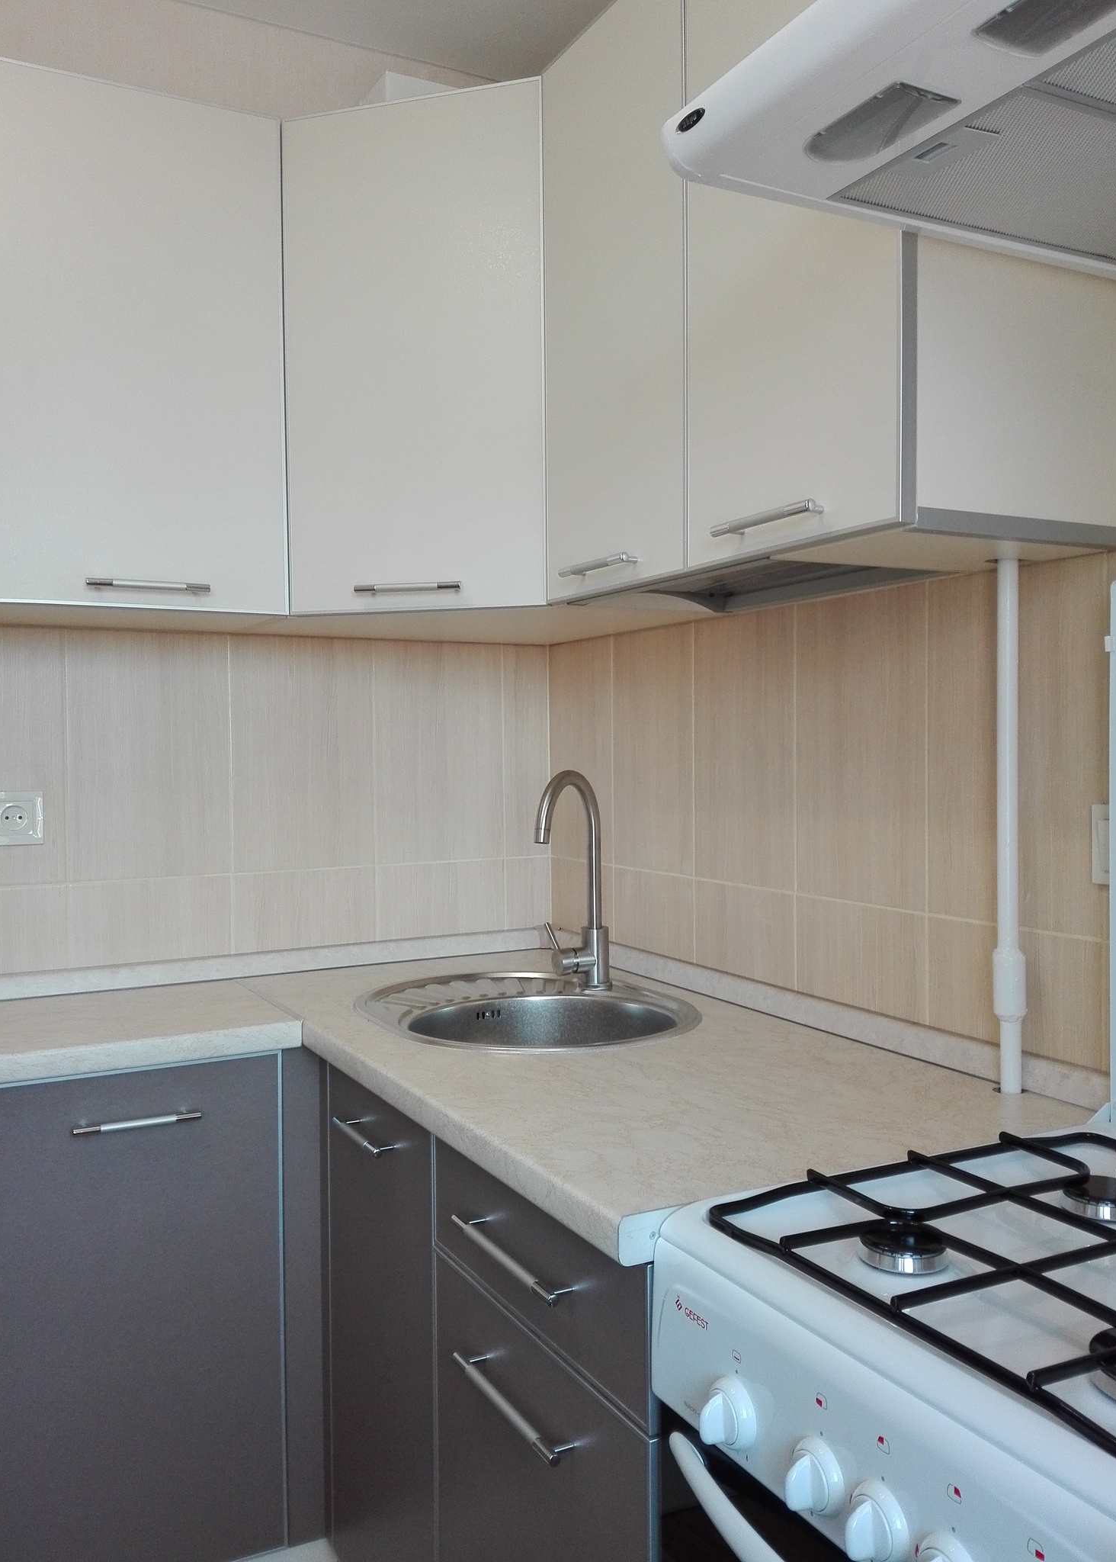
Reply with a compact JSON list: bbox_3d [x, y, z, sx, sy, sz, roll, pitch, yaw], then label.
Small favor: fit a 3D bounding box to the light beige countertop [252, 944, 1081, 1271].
[{"bbox_3d":[0.015,0.346,1.635,0.599,0.041,1.222,-1,2,-29],"label":"light beige countertop"}]

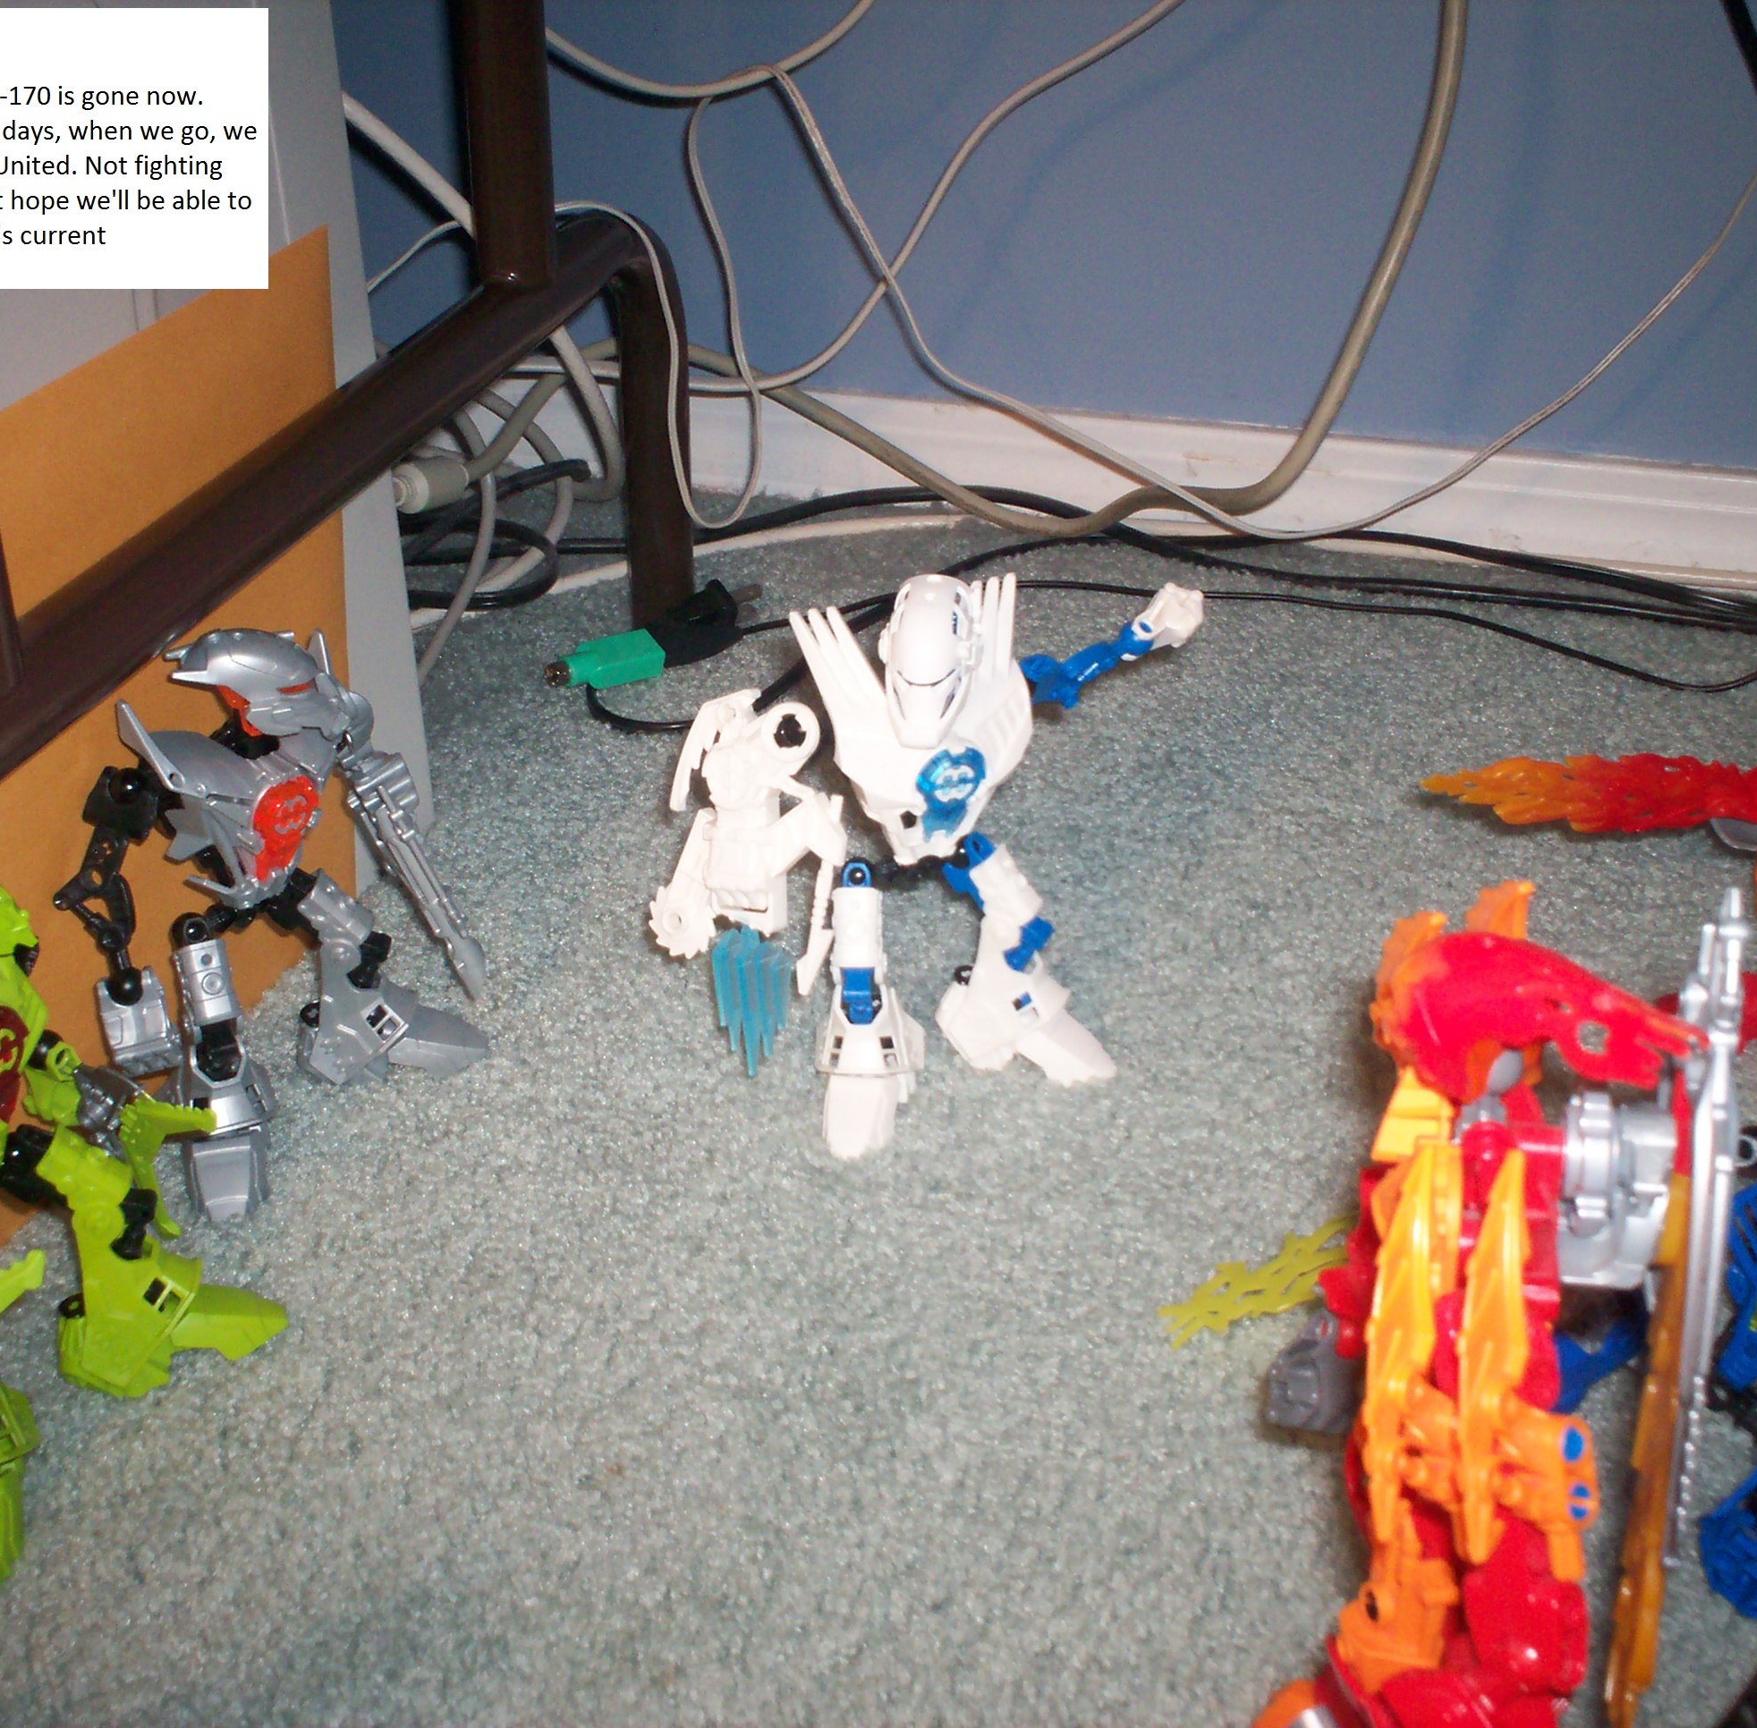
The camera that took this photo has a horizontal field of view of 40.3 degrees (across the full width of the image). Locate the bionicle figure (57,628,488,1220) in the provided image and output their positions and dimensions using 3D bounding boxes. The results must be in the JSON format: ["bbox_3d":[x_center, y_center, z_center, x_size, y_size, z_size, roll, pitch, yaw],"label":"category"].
[{"bbox_3d":[-0.160,0.001,0.644,0.080,0.160,0.100,26,38,36],"label":"bionicle figure"}]

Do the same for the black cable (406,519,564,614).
[{"bbox_3d":[-0.163,-0.123,0.990,0.072,0.018,0.070,1,30,0],"label":"black cable"}]

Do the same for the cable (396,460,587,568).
[{"bbox_3d":[-0.160,-0.145,0.995,0.082,0.033,0.060,1,30,0],"label":"cable"}]

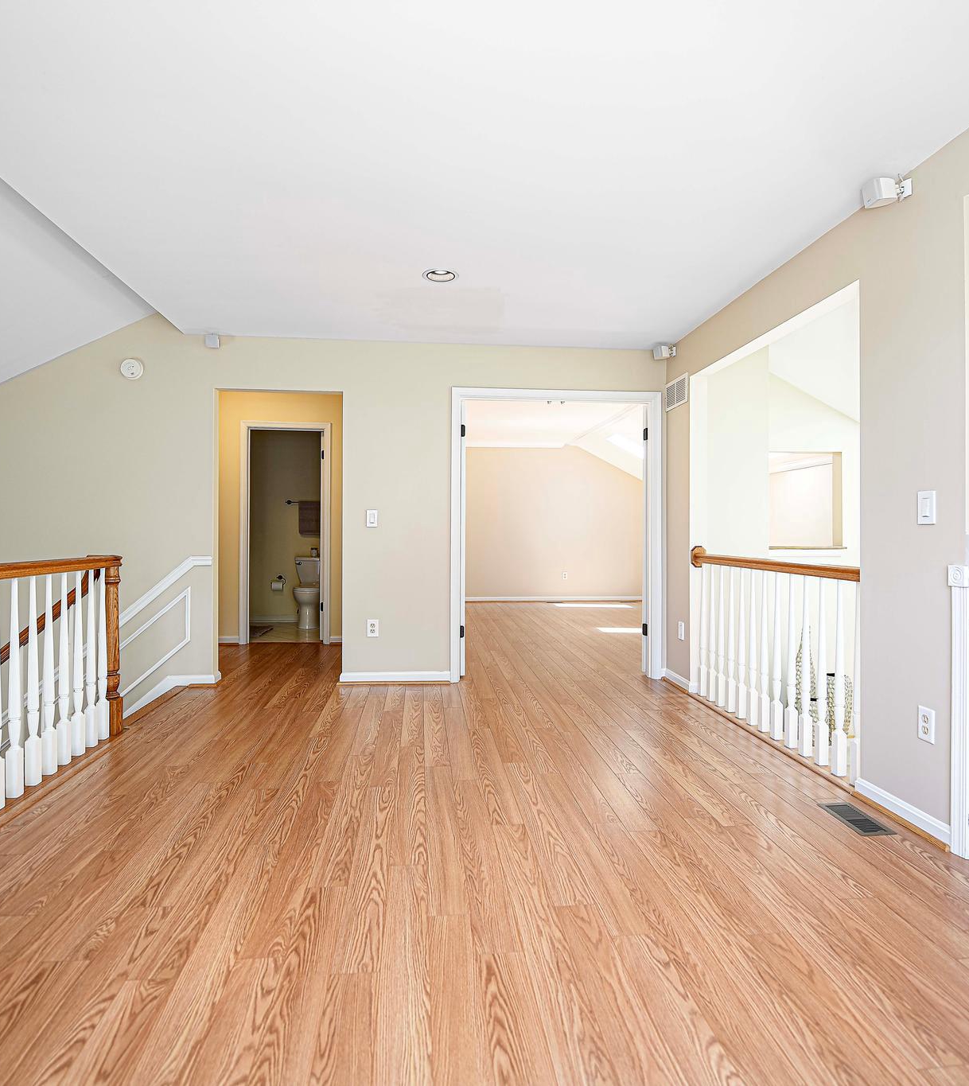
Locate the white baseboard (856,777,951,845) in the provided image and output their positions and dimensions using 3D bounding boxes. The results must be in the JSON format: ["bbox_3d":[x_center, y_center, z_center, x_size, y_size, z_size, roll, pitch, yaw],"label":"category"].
[{"bbox_3d":[1.572,1.007,2.574,0.015,0.078,0.499,0,1,-5],"label":"white baseboard"}]

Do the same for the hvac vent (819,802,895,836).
[{"bbox_3d":[1.410,1.042,2.575,0.135,0.010,0.285,0,1,-5],"label":"hvac vent"}]

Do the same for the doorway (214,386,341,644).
[{"bbox_3d":[-1.441,-0.035,4.827,0.865,2.060,0.130,0,1,-5],"label":"doorway"}]

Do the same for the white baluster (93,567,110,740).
[{"bbox_3d":[-1.950,0.565,3.462,0.045,0.875,0.045,0,1,-5],"label":"white baluster"}]

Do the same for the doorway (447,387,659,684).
[{"bbox_3d":[0.523,-0.051,4.995,1.558,2.105,0.150,0,1,-5],"label":"doorway"}]

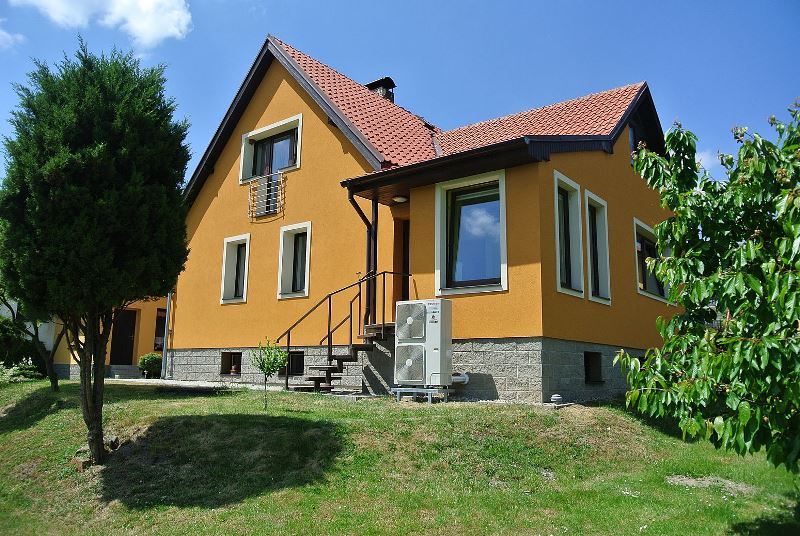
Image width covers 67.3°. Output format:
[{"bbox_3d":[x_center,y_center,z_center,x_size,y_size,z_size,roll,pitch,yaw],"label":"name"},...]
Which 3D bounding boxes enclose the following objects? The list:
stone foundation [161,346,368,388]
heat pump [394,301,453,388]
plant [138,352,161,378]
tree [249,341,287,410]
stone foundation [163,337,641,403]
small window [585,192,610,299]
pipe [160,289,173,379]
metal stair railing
[{"bbox_3d":[-3.305,2.296,13.879,7.050,0.870,0.400,-7,-13,38],"label":"stone foundation"},{"bbox_3d":[0.387,1.227,9.854,0.915,1.355,0.330,-7,-13,38],"label":"heat pump"},{"bbox_3d":[-7.295,2.839,17.500,0.750,0.746,0.750,-7,-13,38],"label":"plant"},{"bbox_3d":[-2.139,1.727,9.700,0.580,1.066,0.580,1,-10,0],"label":"tree"},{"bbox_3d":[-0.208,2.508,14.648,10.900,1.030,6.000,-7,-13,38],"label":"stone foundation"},{"bbox_3d":[3.674,-0.354,11.282,0.200,2.060,1.090,-7,-13,38],"label":"small window"},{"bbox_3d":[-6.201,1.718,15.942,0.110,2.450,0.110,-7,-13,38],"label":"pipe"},{"bbox_3d":[-1.067,1.185,11.336,2.750,2.200,0.850,-7,-13,38],"label":"metal stair railing"}]

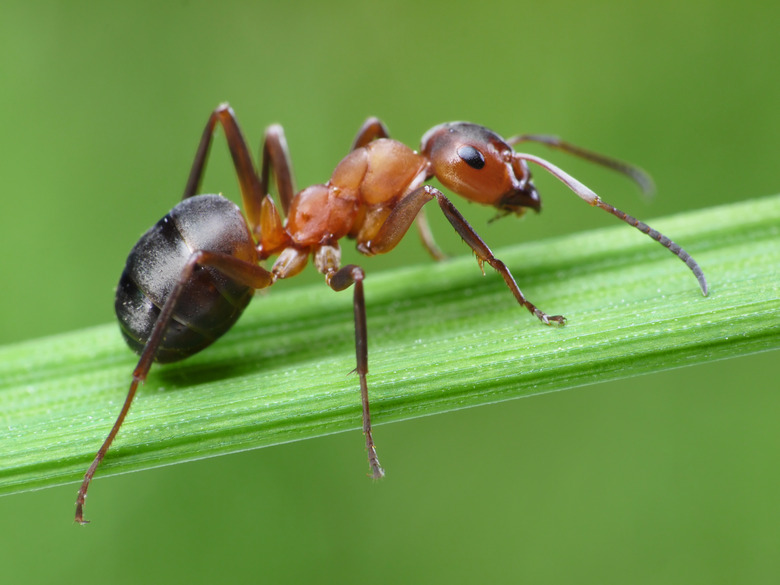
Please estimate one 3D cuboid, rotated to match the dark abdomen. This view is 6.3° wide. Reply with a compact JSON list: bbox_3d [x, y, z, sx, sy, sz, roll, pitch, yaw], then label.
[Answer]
[{"bbox_3d":[-0.003,0.000,0.107,0.002,0.003,0.002,37,5,-10],"label":"dark abdomen"}]

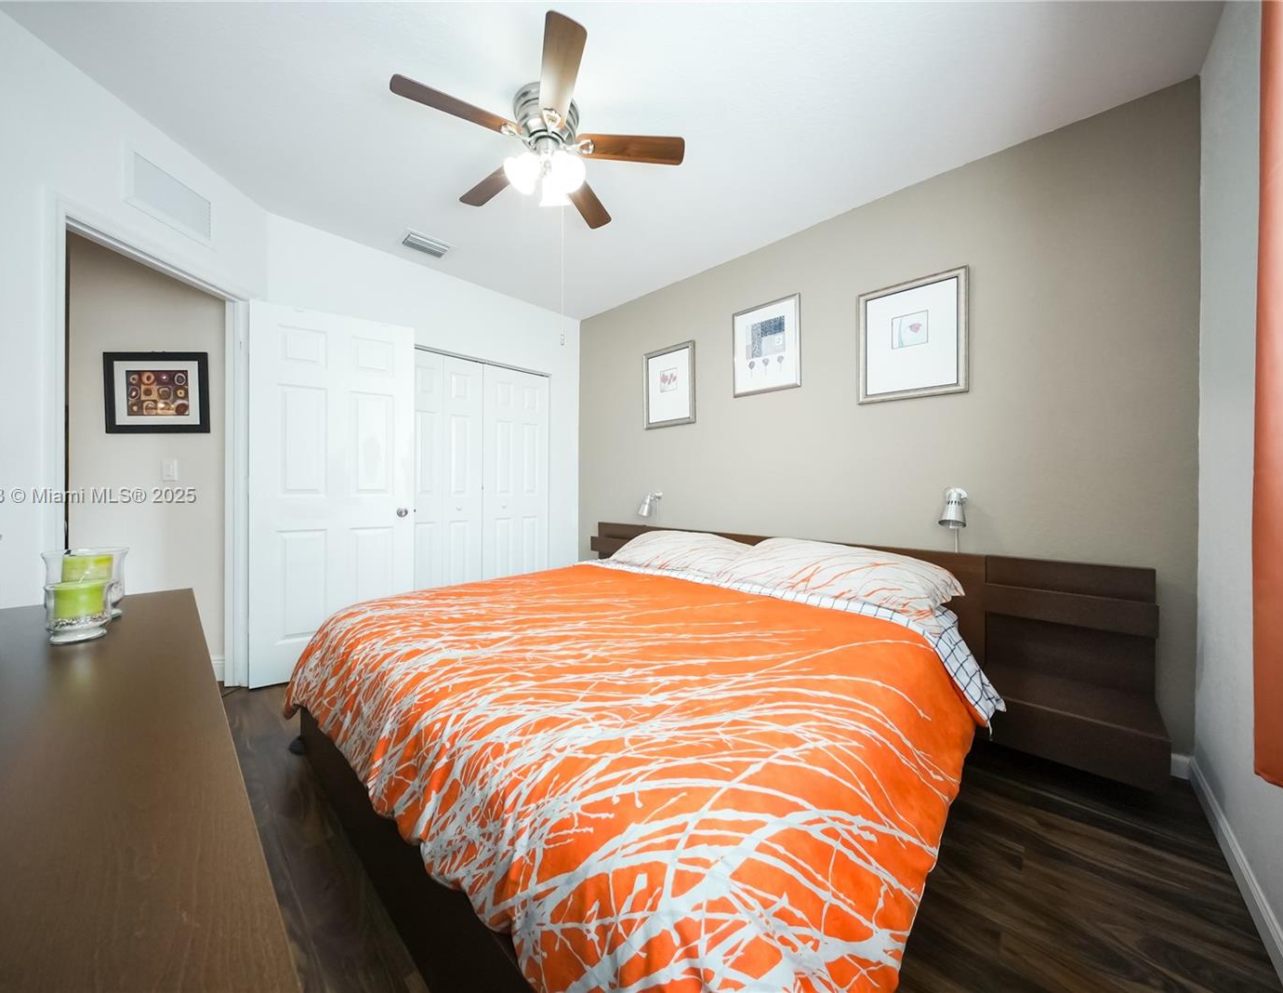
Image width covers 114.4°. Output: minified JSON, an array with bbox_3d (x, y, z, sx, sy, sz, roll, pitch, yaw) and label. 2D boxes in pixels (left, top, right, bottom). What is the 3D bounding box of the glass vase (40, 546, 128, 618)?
[{"bbox_3d":[-1.200,0.185,0.896,0.115,0.133,0.115,0,0,0],"label":"glass vase"}]

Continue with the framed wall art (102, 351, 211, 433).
[{"bbox_3d":[-2.633,-0.562,2.250,0.562,0.437,0.025,0,0,-1],"label":"framed wall art"}]

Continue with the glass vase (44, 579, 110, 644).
[{"bbox_3d":[-0.995,0.205,0.732,0.071,0.097,0.071,0,0,0],"label":"glass vase"}]

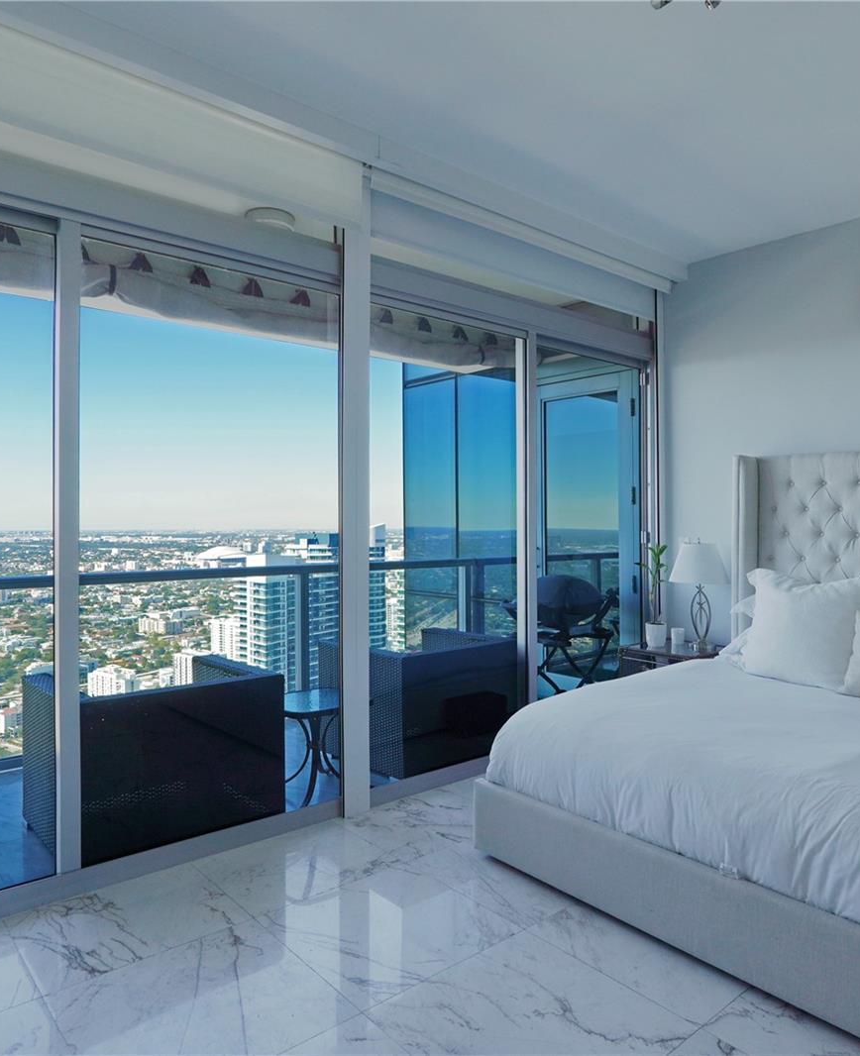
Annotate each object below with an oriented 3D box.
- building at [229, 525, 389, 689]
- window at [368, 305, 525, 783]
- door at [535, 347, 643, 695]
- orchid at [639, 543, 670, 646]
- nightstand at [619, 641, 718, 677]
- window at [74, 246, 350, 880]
[{"bbox_3d":[-49.900,57.000,303.800,24.000,118.000,67.000,0,0,40],"label":"building"},{"bbox_3d":[0.121,0.074,3.534,1.005,2.233,0.070,0,0,-38],"label":"window"},{"bbox_3d":[0.981,0.072,4.206,0.982,2.229,0.070,0,0,-38],"label":"door"},{"bbox_3d":[1.366,0.399,4.280,0.150,0.640,0.160,0,0,0],"label":"orchid"},{"bbox_3d":[1.509,0.996,4.243,0.450,0.548,0.520,0,0,-41],"label":"nightstand"},{"bbox_3d":[-0.814,0.078,2.803,1.066,2.209,0.070,0,0,-38],"label":"window"}]

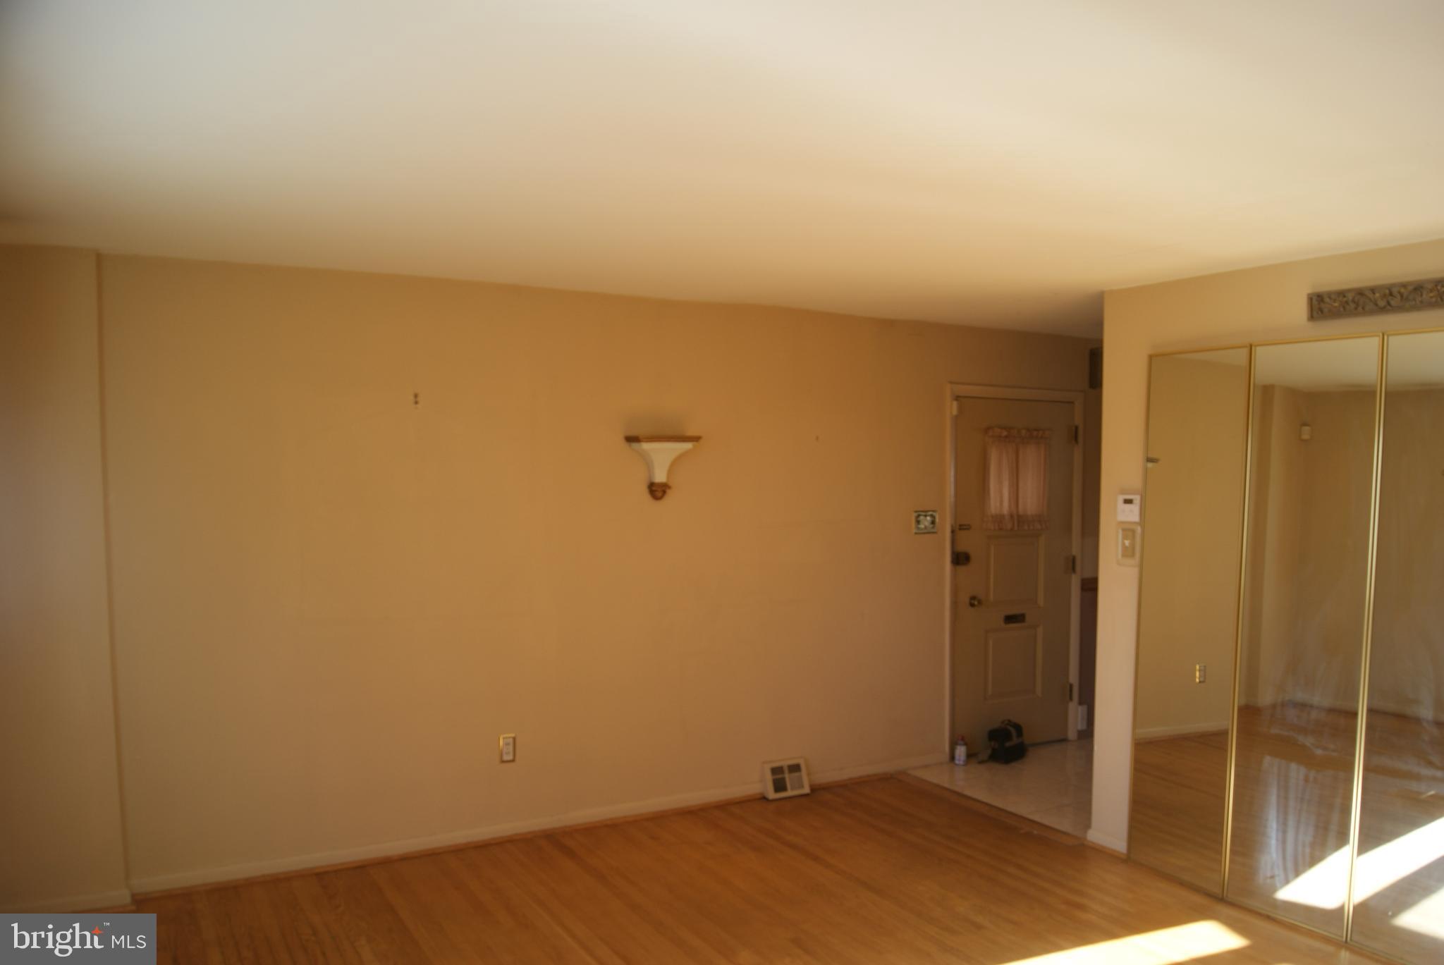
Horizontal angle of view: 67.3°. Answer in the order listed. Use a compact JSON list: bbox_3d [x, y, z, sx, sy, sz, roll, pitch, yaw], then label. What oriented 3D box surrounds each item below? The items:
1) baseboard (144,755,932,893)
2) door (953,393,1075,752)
[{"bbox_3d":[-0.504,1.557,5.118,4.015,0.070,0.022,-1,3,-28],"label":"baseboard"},{"bbox_3d":[1.692,0.534,6.287,0.905,2.030,0.045,-1,3,-28],"label":"door"}]

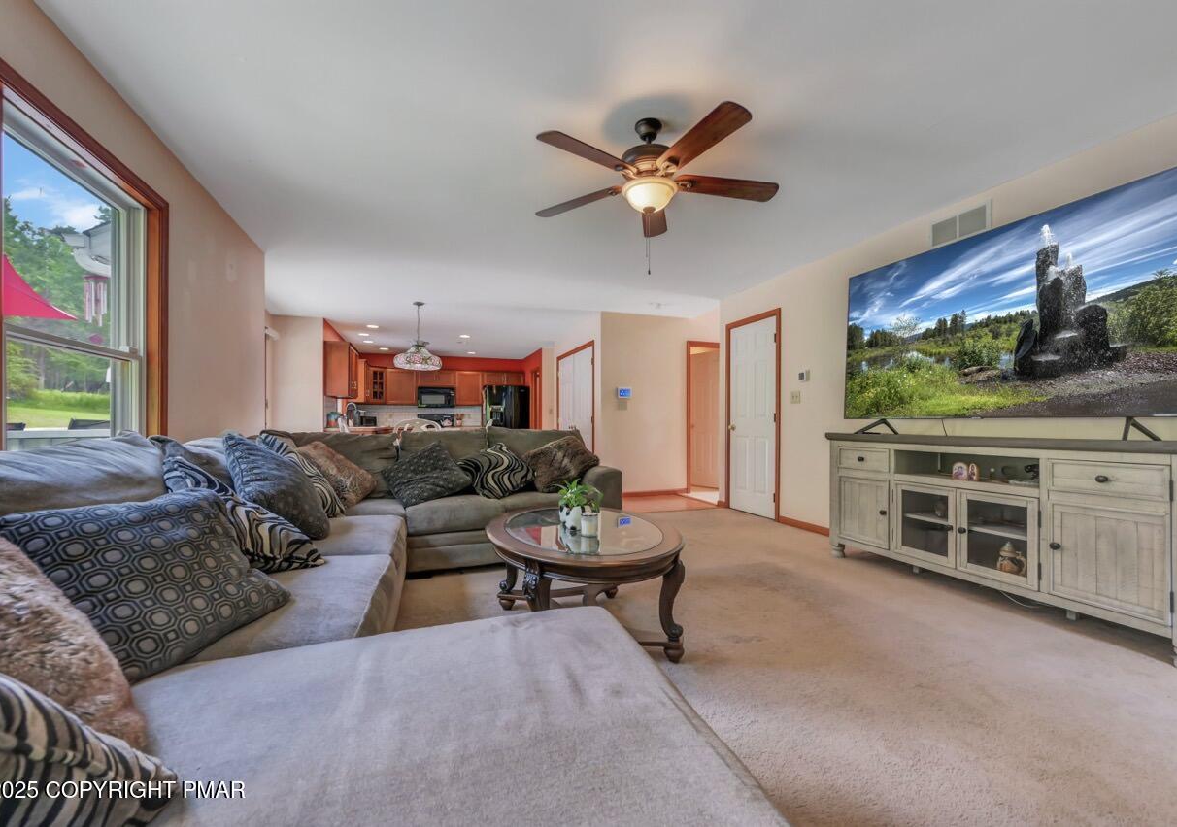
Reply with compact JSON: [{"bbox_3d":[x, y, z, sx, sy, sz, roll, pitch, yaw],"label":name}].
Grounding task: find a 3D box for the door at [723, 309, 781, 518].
[{"bbox_3d":[1.774,0.022,5.190,0.100,2.100,0.900,0,-1,-18],"label":"door"}]

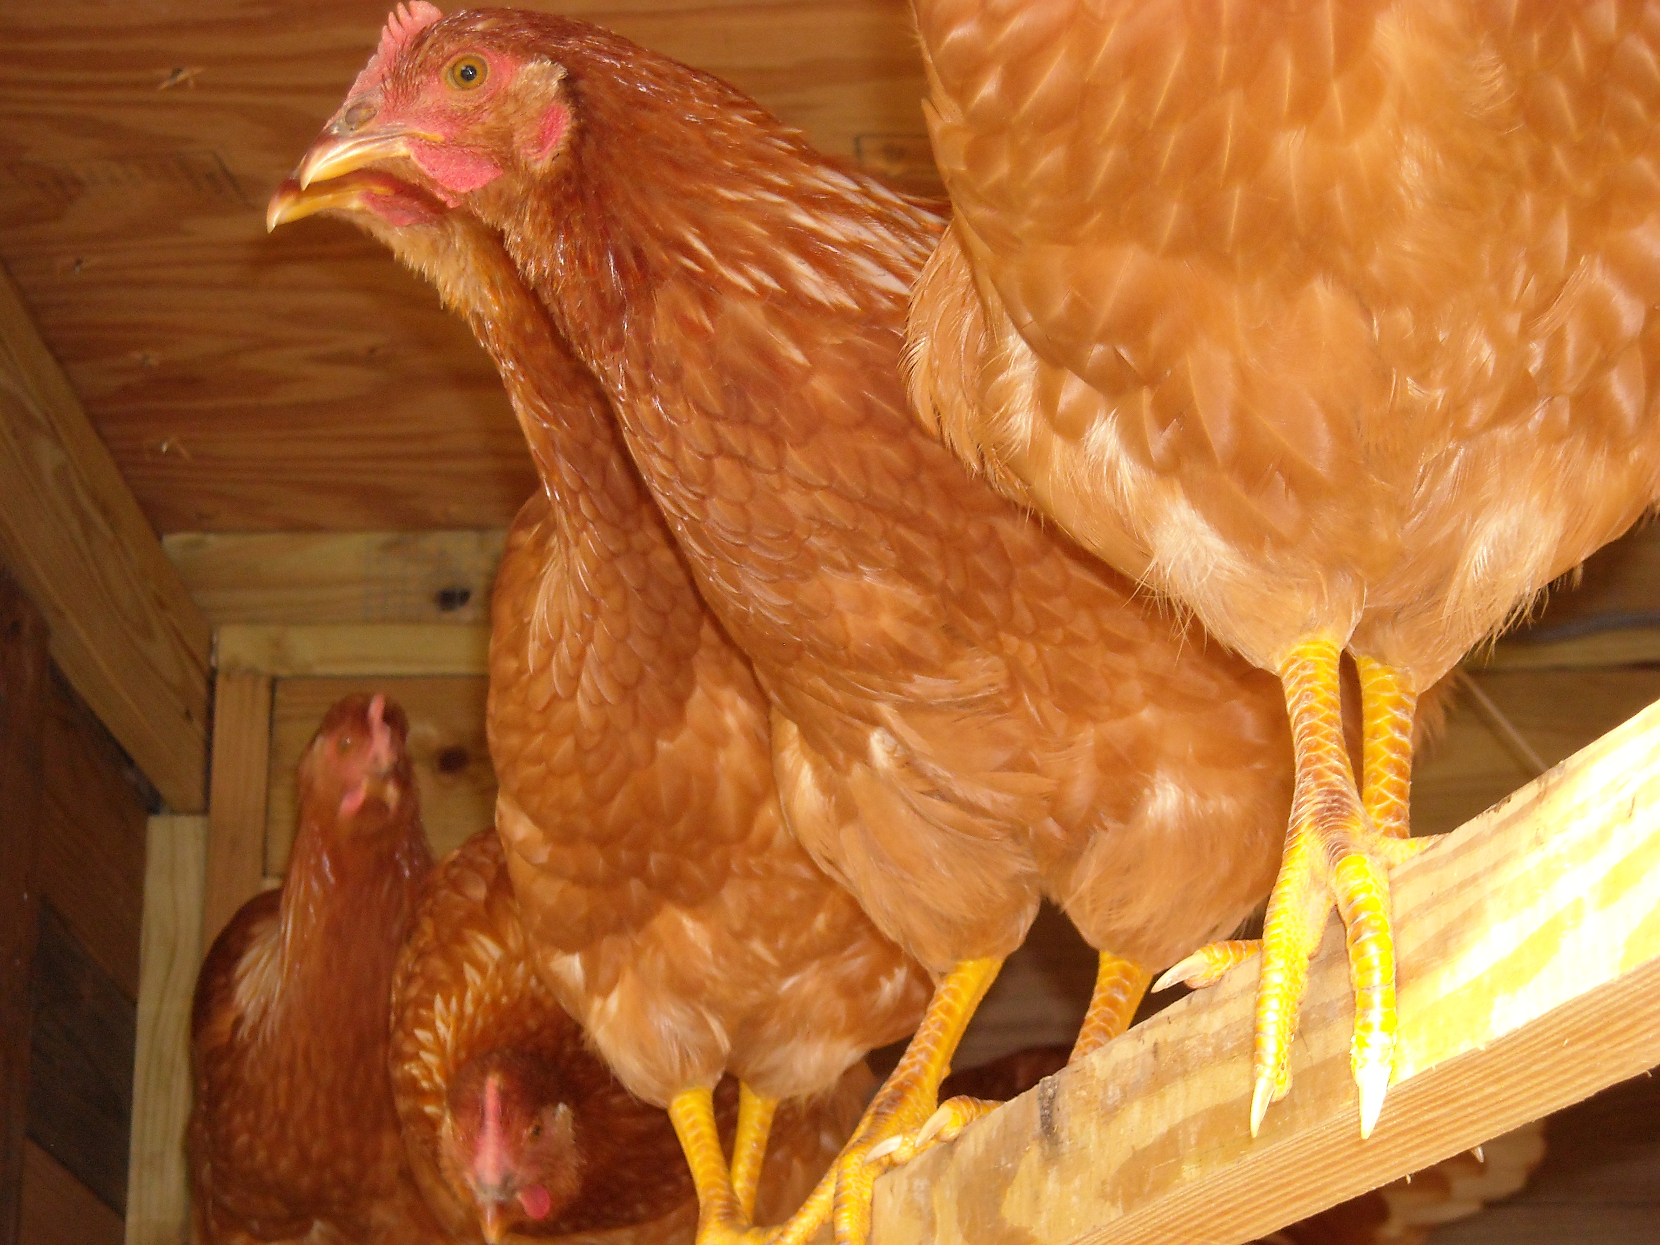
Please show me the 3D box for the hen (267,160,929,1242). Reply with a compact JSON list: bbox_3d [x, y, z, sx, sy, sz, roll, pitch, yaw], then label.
[{"bbox_3d":[-0.062,0.024,1.400,0.170,0.340,0.300,-13,-21,36],"label":"hen"}]

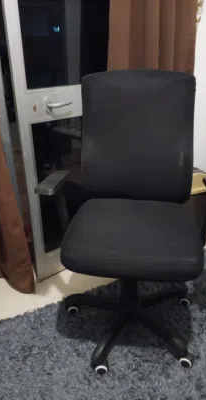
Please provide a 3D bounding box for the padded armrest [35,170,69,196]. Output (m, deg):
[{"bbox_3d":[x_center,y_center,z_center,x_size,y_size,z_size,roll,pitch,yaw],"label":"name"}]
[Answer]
[{"bbox_3d":[-0.193,-0.065,1.231,0.073,0.030,0.210,5,25,13],"label":"padded armrest"}]

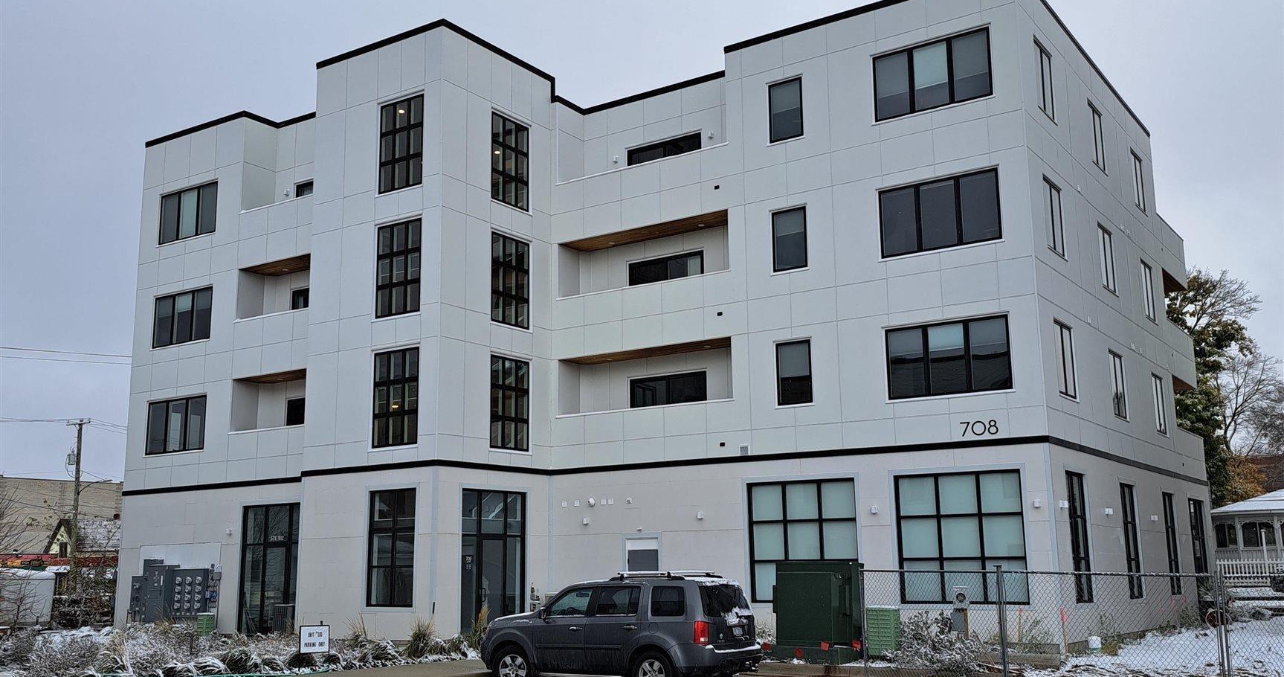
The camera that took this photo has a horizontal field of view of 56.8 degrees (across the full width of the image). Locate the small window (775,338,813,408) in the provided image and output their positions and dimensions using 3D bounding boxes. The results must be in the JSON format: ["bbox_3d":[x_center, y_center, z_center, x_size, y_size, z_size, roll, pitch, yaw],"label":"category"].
[{"bbox_3d":[3.580,0.810,27.746,0.889,1.457,0.120,-8,-13,34],"label":"small window"}]

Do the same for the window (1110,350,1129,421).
[{"bbox_3d":[11.679,1.183,29.201,0.150,1.510,1.250,-8,-13,34],"label":"window"}]

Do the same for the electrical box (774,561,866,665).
[{"bbox_3d":[3.488,5.355,23.222,1.400,1.860,1.250,-8,-13,34],"label":"electrical box"}]

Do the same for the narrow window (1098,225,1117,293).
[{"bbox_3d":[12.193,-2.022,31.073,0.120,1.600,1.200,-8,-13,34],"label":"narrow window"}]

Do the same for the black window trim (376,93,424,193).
[{"bbox_3d":[-6.084,-4.920,30.159,1.517,2.380,0.120,-8,-13,34],"label":"black window trim"}]

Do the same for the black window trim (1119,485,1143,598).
[{"bbox_3d":[12.209,5.058,29.599,0.120,2.801,1.451,-8,-13,34],"label":"black window trim"}]

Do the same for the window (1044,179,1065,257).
[{"bbox_3d":[9.329,-2.723,26.942,0.120,1.659,1.319,-8,-13,34],"label":"window"}]

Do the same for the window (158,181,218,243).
[{"bbox_3d":[-14.212,-3.899,37.308,2.931,1.614,0.120,-8,-13,34],"label":"window"}]

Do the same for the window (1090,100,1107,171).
[{"bbox_3d":[11.764,-5.170,30.760,0.150,1.592,1.289,-8,-13,34],"label":"window"}]

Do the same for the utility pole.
[{"bbox_3d":[-35.562,10.775,73.919,2.200,11.528,0.500,-8,-13,34],"label":"utility pole"}]

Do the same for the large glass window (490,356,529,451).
[{"bbox_3d":[-3.317,1.644,29.724,0.150,2.290,1.450,-8,-13,34],"label":"large glass window"}]

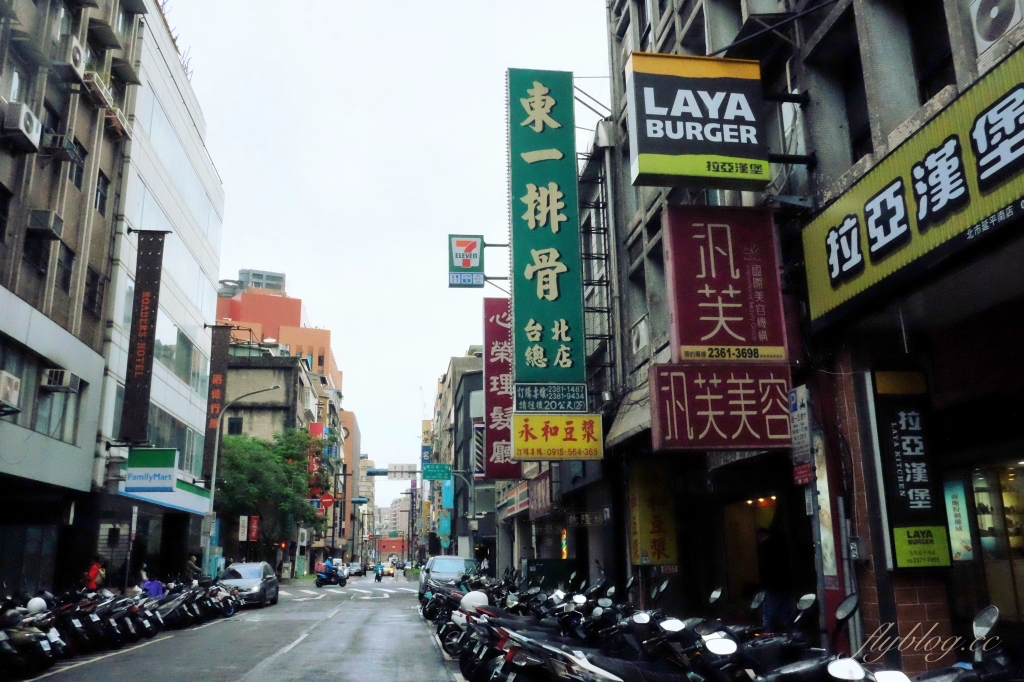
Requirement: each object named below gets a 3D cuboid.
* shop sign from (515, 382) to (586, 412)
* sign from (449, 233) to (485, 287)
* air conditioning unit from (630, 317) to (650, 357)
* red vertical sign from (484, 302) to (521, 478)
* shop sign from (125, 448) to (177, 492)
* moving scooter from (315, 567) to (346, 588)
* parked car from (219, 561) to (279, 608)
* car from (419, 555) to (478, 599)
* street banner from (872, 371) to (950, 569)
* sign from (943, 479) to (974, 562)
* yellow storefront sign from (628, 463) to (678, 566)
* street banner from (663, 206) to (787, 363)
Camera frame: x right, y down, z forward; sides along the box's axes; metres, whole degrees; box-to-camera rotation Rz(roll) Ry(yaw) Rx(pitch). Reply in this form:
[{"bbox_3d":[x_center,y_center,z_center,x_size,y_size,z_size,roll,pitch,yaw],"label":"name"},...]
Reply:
[{"bbox_3d":[0.584,0.868,11.502,1.085,0.426,0.180,1,-15,-8],"label":"shop sign"},{"bbox_3d":[-1.561,-2.686,26.452,1.184,1.950,0.300,1,-15,-8],"label":"sign"},{"bbox_3d":[2.416,-0.102,13.527,0.300,0.560,0.820,1,-15,-8],"label":"air conditioning unit"},{"bbox_3d":[-0.246,1.226,20.240,0.911,4.820,0.250,1,-15,-8],"label":"red vertical sign"},{"bbox_3d":[-9.752,3.522,20.844,1.201,1.137,0.300,1,-15,-8],"label":"shop sign"},{"bbox_3d":[-10.521,13.709,44.500,1.830,1.170,0.700,1,-15,-8],"label":"moving scooter"},{"bbox_3d":[-9.954,9.150,28.904,1.780,1.620,4.400,1,-15,-8],"label":"parked car"},{"bbox_3d":[-2.330,8.790,28.181,1.800,1.700,4.500,1,-15,-8],"label":"car"},{"bbox_3d":[2.865,0.924,5.590,0.470,1.398,0.140,1,-15,-8],"label":"street banner"},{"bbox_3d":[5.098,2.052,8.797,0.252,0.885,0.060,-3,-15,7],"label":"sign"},{"bbox_3d":[2.060,2.538,11.277,0.529,1.456,0.380,1,-15,-8],"label":"yellow storefront sign"},{"bbox_3d":[2.060,-0.534,7.489,1.075,1.575,0.190,1,-15,-8],"label":"street banner"}]

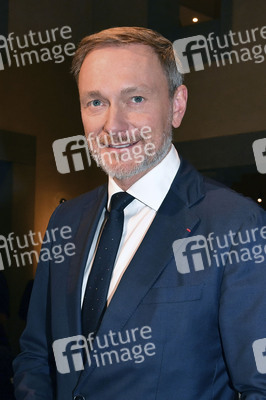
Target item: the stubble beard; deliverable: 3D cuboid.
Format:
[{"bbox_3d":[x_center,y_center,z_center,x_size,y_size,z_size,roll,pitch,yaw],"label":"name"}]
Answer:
[{"bbox_3d":[-0.003,-0.083,0.660,0.135,0.100,0.090,-3,0,19],"label":"stubble beard"}]

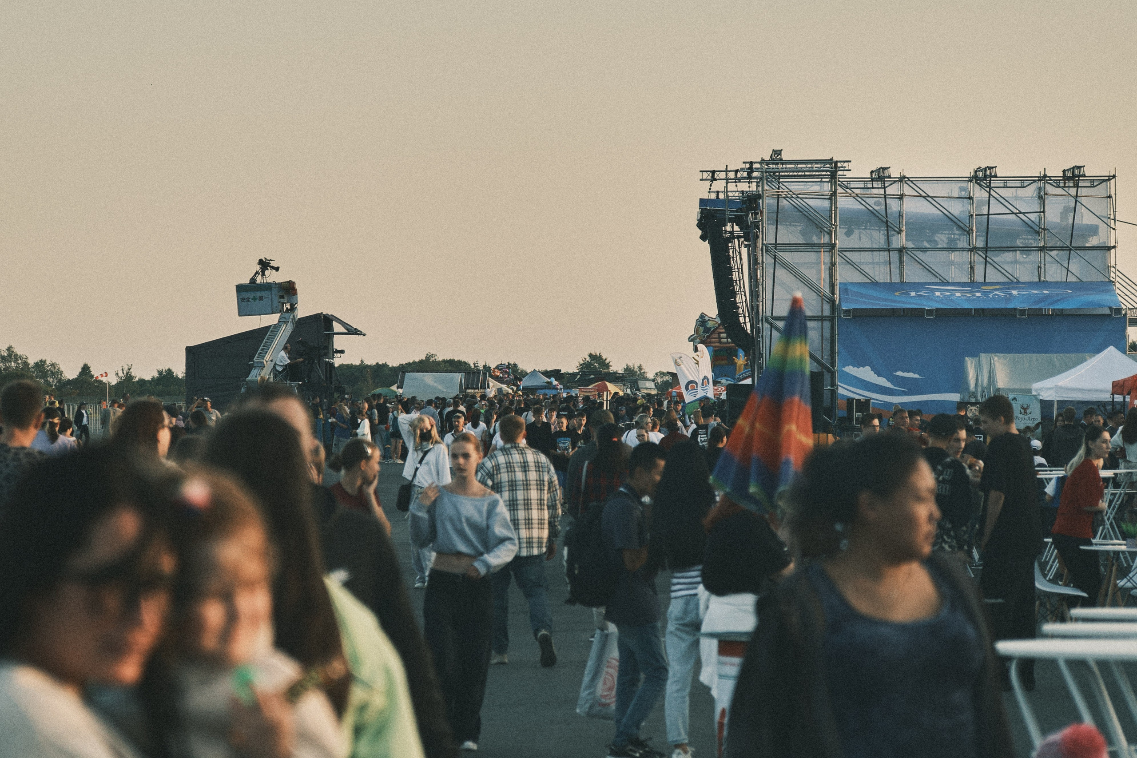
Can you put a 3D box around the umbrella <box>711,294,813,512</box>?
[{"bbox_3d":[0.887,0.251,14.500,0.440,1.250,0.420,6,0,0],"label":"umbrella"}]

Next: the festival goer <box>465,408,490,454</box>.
[{"bbox_3d":[-1.518,1.306,55.000,0.460,1.610,0.330,0,0,0],"label":"festival goer"}]

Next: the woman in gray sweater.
[{"bbox_3d":[-0.548,1.108,17.400,0.550,1.670,0.380,0,0,7],"label":"woman in gray sweater"}]

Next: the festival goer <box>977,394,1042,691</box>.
[{"bbox_3d":[2.761,1.025,20.800,0.340,1.840,0.480,0,0,37],"label":"festival goer"}]

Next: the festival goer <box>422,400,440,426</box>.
[{"bbox_3d":[-3.071,1.312,74.000,0.520,1.700,0.340,0,0,14],"label":"festival goer"}]

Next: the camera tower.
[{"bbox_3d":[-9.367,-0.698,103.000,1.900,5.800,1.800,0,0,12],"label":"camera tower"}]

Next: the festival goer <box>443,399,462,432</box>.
[{"bbox_3d":[-2.636,1.295,76.000,0.500,1.720,0.320,0,0,0],"label":"festival goer"}]

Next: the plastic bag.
[{"bbox_3d":[0.202,1.521,17.300,0.330,0.480,0.120,6,0,-14],"label":"plastic bag"}]

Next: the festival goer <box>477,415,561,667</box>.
[{"bbox_3d":[-0.353,1.130,23.300,0.600,1.755,0.580,0,0,6],"label":"festival goer"}]

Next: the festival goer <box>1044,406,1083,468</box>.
[{"bbox_3d":[6.422,1.195,43.000,0.500,1.680,0.320,0,0,0],"label":"festival goer"}]

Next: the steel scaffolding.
[{"bbox_3d":[9.480,-1.927,95.000,11.600,8.300,8.500,0,0,0],"label":"steel scaffolding"}]

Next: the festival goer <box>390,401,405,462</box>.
[{"bbox_3d":[-4.550,1.429,88.000,0.400,1.610,0.460,0,0,-30],"label":"festival goer"}]

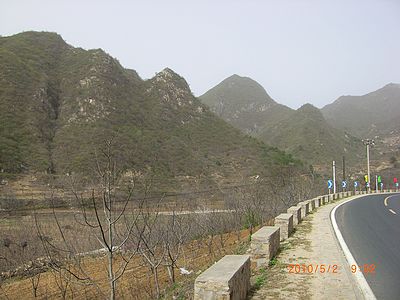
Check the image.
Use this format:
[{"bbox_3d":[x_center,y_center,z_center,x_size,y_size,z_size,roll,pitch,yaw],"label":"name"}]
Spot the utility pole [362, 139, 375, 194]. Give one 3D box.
[{"bbox_3d":[26.094,2.439,68.000,1.800,8.440,0.450,-2,-5,27],"label":"utility pole"}]

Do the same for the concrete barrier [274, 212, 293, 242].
[{"bbox_3d":[2.696,2.363,13.884,0.391,0.608,1.813,-1,-3,17],"label":"concrete barrier"}]

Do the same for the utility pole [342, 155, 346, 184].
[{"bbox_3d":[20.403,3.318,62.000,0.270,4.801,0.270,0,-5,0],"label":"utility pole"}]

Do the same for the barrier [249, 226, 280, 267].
[{"bbox_3d":[1.501,2.167,9.974,0.391,0.577,1.813,-1,-3,16],"label":"barrier"}]

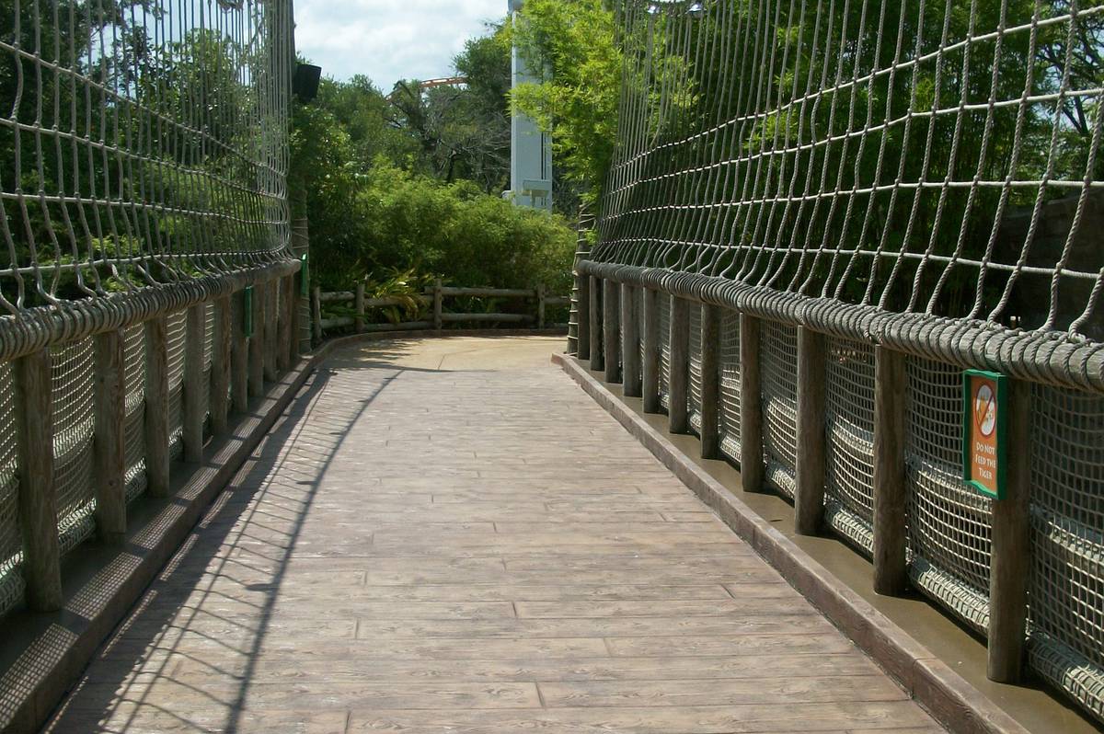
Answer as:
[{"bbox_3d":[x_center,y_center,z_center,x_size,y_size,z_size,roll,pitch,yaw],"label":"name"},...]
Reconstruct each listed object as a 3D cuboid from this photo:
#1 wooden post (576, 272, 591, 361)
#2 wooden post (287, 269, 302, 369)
[{"bbox_3d":[0.361,-0.571,17.000,0.135,1.000,0.135,-1,5,-5],"label":"wooden post"},{"bbox_3d":[-2.904,-0.548,16.800,0.135,1.000,0.135,-1,5,-5],"label":"wooden post"}]

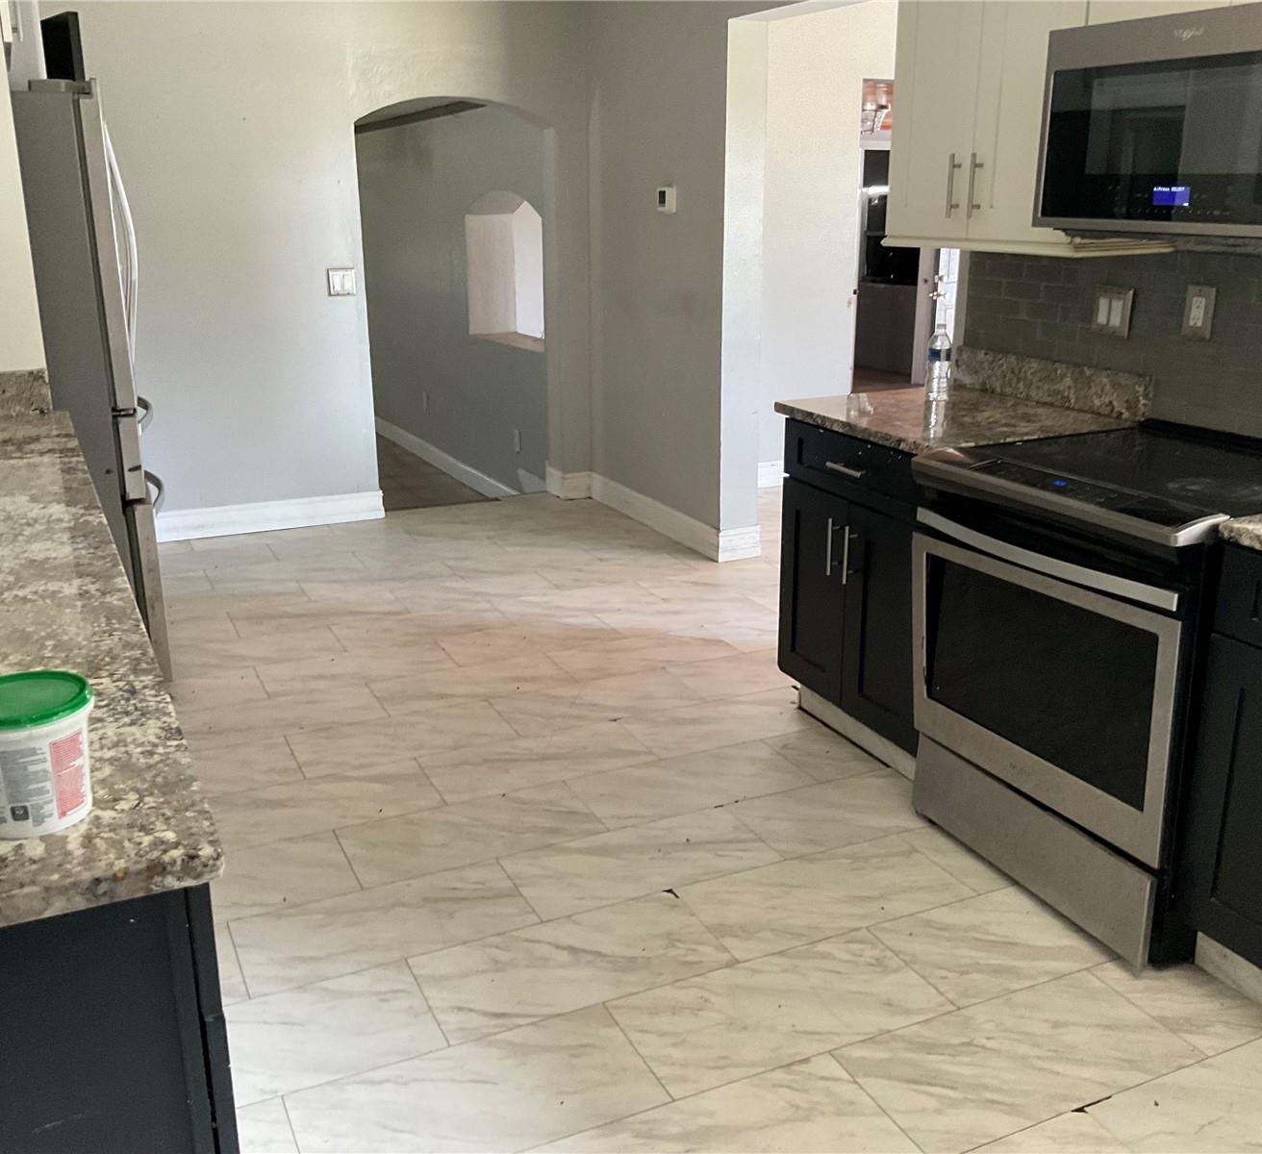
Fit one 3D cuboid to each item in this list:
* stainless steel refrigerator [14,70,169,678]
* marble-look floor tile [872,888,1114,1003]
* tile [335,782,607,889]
[{"bbox_3d":[-1.998,-0.573,4.060,0.860,1.800,0.910,-8,19,-23],"label":"stainless steel refrigerator"},{"bbox_3d":[0.843,0.751,2.726,0.608,0.011,0.306,-8,19,-23],"label":"marble-look floor tile"},{"bbox_3d":[-0.392,0.628,3.161,0.607,0.010,0.305,-8,19,-23],"label":"tile"}]

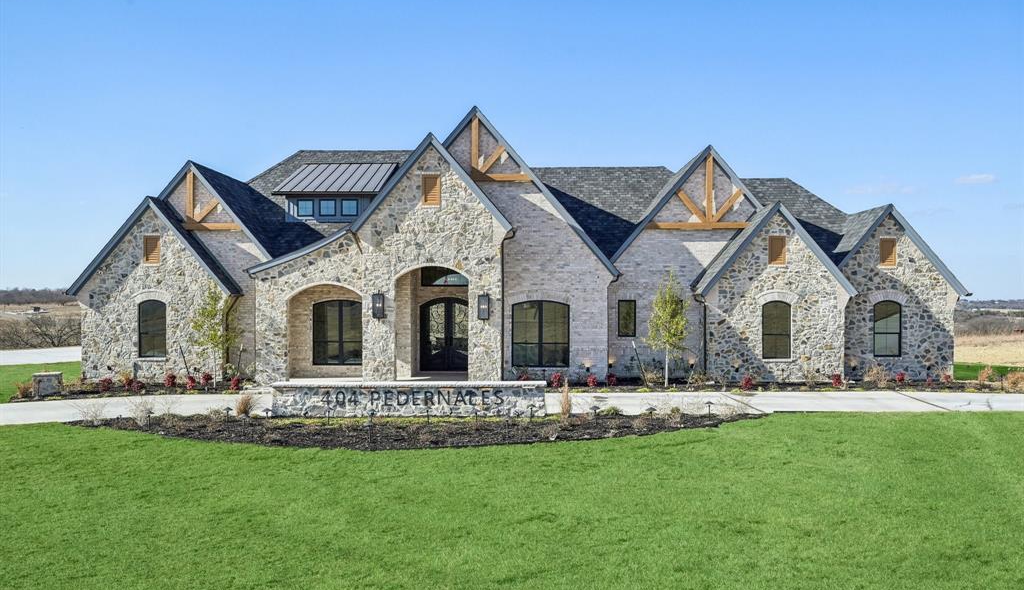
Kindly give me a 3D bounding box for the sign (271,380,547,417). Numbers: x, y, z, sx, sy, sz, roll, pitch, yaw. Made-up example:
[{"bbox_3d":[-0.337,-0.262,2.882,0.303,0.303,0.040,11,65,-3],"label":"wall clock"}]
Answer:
[{"bbox_3d":[-2.470,2.510,20.600,6.600,0.830,0.500,0,0,-1],"label":"sign"}]

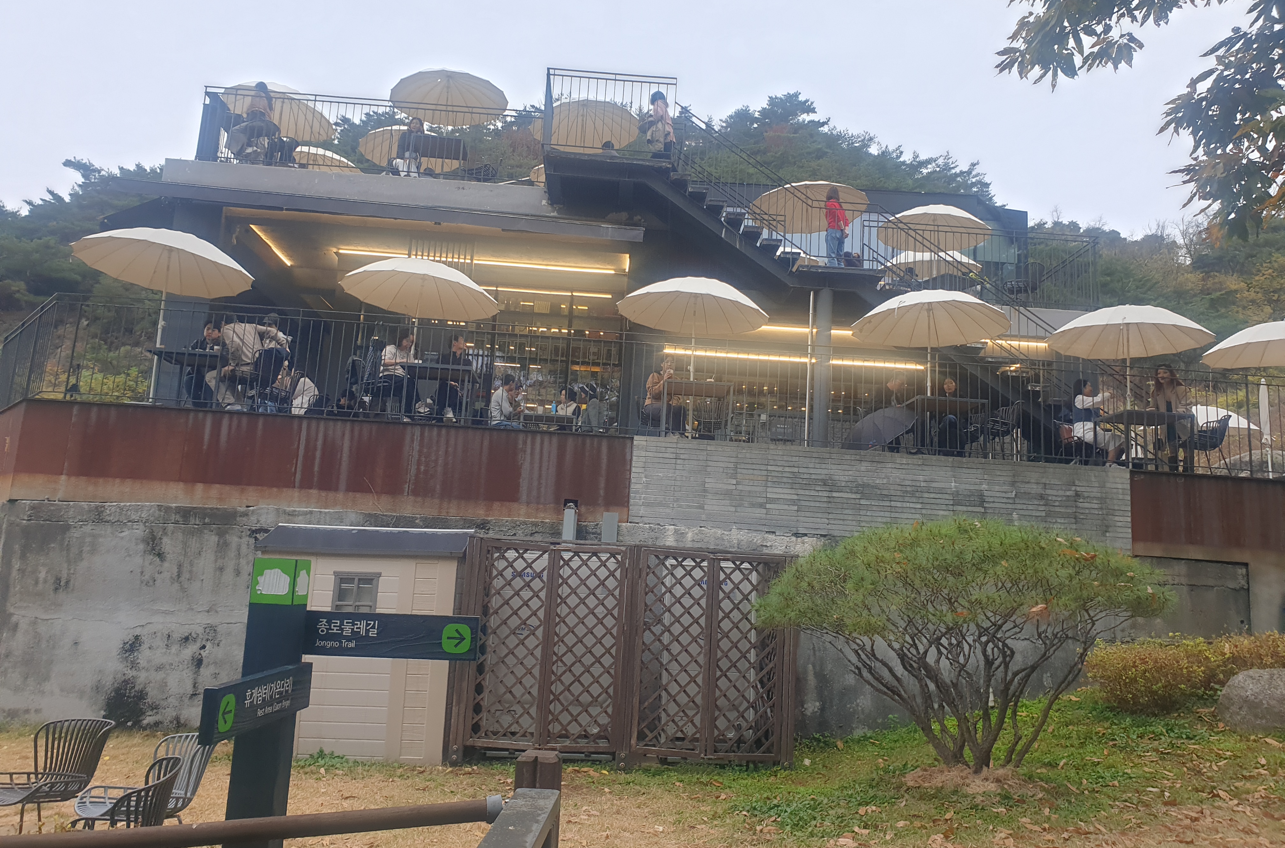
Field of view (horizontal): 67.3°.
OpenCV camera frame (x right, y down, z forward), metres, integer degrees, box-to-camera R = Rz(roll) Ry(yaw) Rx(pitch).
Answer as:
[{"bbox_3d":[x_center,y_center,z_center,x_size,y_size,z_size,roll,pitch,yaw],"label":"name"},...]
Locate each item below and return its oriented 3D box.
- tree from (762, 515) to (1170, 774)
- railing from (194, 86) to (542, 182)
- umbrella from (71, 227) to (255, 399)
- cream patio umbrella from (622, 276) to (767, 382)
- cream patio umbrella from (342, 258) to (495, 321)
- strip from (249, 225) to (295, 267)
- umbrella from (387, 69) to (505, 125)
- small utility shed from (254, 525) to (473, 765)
[{"bbox_3d":[2.469,1.728,7.672,3.150,2.030,2.800,4,-10,-2],"label":"tree"},{"bbox_3d":[-3.821,-4.088,13.756,4.800,1.100,0.100,4,-10,-2],"label":"railing"},{"bbox_3d":[-5.390,-1.165,10.671,1.825,2.146,1.825,4,-10,-2],"label":"umbrella"},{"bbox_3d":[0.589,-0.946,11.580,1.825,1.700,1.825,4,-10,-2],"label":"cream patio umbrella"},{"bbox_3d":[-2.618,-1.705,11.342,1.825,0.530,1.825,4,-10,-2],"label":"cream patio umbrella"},{"bbox_3d":[-5.478,-2.621,14.288,0.050,0.050,1.672,3,-10,0],"label":"strip"},{"bbox_3d":[-3.017,-5.254,15.152,1.825,0.530,1.825,4,-10,-2],"label":"umbrella"},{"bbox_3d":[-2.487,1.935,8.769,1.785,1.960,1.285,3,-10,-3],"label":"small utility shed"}]

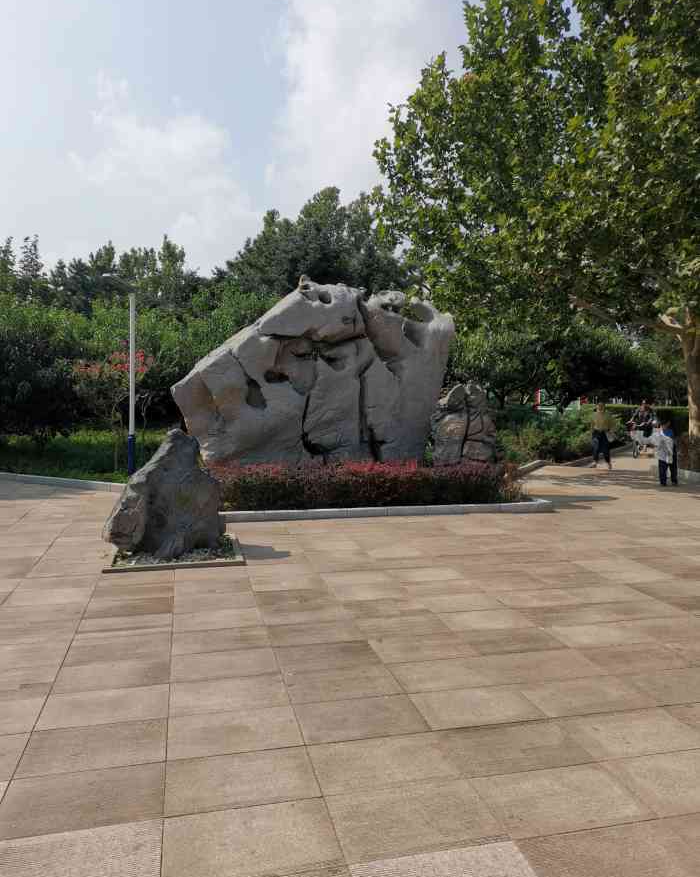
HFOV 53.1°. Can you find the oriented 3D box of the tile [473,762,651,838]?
[{"bbox_3d":[0.820,1.417,2.740,0.600,0.050,0.400,-1,4,-13],"label":"tile"}]

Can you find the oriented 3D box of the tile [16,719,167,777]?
[{"bbox_3d":[-1.180,1.457,3.273,0.633,0.040,0.423,-1,4,-13],"label":"tile"}]

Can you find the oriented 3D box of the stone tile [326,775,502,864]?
[{"bbox_3d":[0.247,1.505,2.743,0.633,0.040,0.423,-1,4,-13],"label":"stone tile"}]

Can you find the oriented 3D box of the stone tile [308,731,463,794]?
[{"bbox_3d":[0.150,1.474,3.154,0.633,0.040,0.423,-1,4,-13],"label":"stone tile"}]

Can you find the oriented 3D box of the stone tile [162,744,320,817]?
[{"bbox_3d":[-0.466,1.481,3.008,0.633,0.040,0.423,-1,4,-13],"label":"stone tile"}]

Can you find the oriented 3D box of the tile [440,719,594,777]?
[{"bbox_3d":[0.739,1.427,3.205,0.607,0.040,0.406,0,4,-13],"label":"tile"}]

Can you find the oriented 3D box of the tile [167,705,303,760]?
[{"bbox_3d":[-0.533,1.369,3.238,0.600,0.050,0.400,-1,4,-13],"label":"tile"}]

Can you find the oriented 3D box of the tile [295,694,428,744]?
[{"bbox_3d":[0.051,1.363,3.377,0.600,0.050,0.400,-1,4,-13],"label":"tile"}]

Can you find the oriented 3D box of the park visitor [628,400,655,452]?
[{"bbox_3d":[7.320,-0.301,17.600,0.580,1.340,0.600,4,5,38],"label":"park visitor"}]

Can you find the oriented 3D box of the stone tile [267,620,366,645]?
[{"bbox_3d":[-0.237,1.312,4.653,0.607,0.040,0.406,0,4,-13],"label":"stone tile"}]

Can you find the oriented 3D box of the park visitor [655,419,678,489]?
[{"bbox_3d":[5.464,0.250,12.100,0.290,1.130,0.370,-3,5,-37],"label":"park visitor"}]

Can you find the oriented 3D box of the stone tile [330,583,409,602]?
[{"bbox_3d":[0.168,1.246,5.604,0.599,0.030,0.415,-1,4,-13],"label":"stone tile"}]

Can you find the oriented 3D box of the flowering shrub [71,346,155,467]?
[{"bbox_3d":[-4.386,-0.556,13.000,1.500,2.200,1.400,-1,4,-17],"label":"flowering shrub"}]

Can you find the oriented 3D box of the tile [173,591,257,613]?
[{"bbox_3d":[-1.050,1.296,5.470,0.633,0.040,0.423,-1,4,-13],"label":"tile"}]

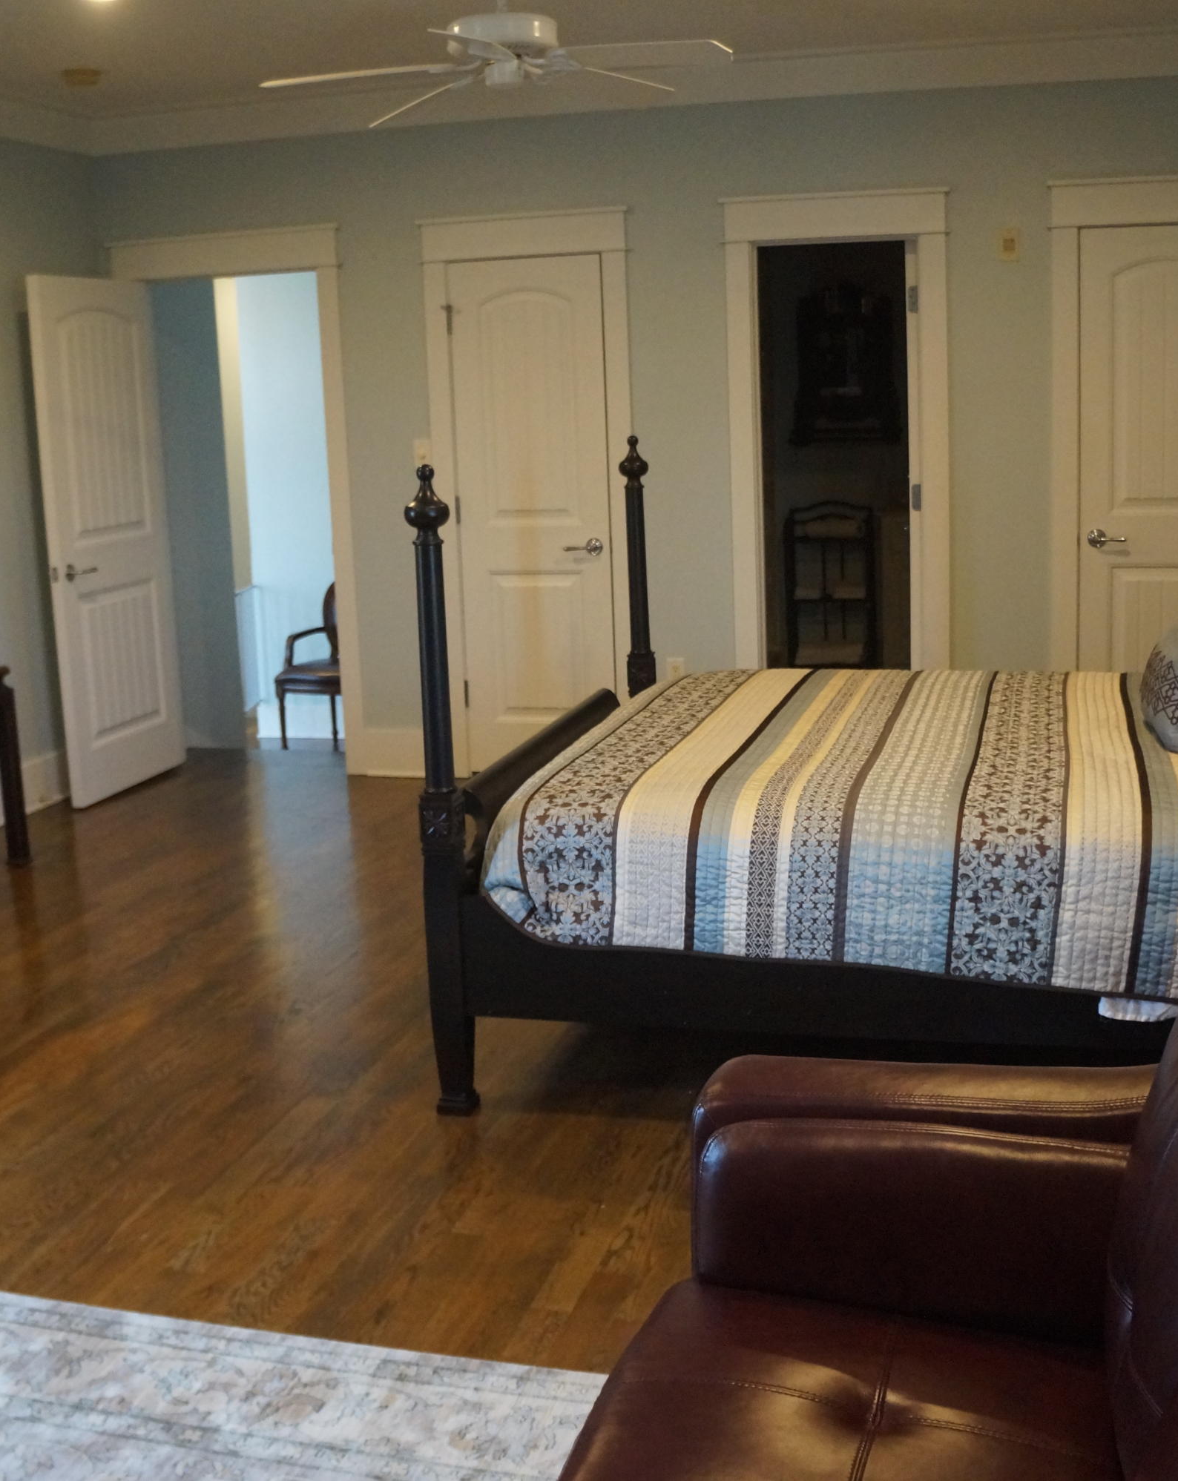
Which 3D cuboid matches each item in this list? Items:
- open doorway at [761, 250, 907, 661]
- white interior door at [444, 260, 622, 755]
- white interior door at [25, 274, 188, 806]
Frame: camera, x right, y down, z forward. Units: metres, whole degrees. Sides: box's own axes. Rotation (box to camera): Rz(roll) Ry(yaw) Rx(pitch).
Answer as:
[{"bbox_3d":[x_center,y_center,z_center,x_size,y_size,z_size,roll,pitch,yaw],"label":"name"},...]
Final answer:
[{"bbox_3d":[0.976,-0.849,6.393,0.610,2.070,0.120,1,11,15],"label":"open doorway"},{"bbox_3d":[-0.227,-0.866,6.671,0.640,2.070,0.050,1,11,15],"label":"white interior door"},{"bbox_3d":[-1.947,-0.826,6.814,0.050,2.070,0.850,1,11,15],"label":"white interior door"}]

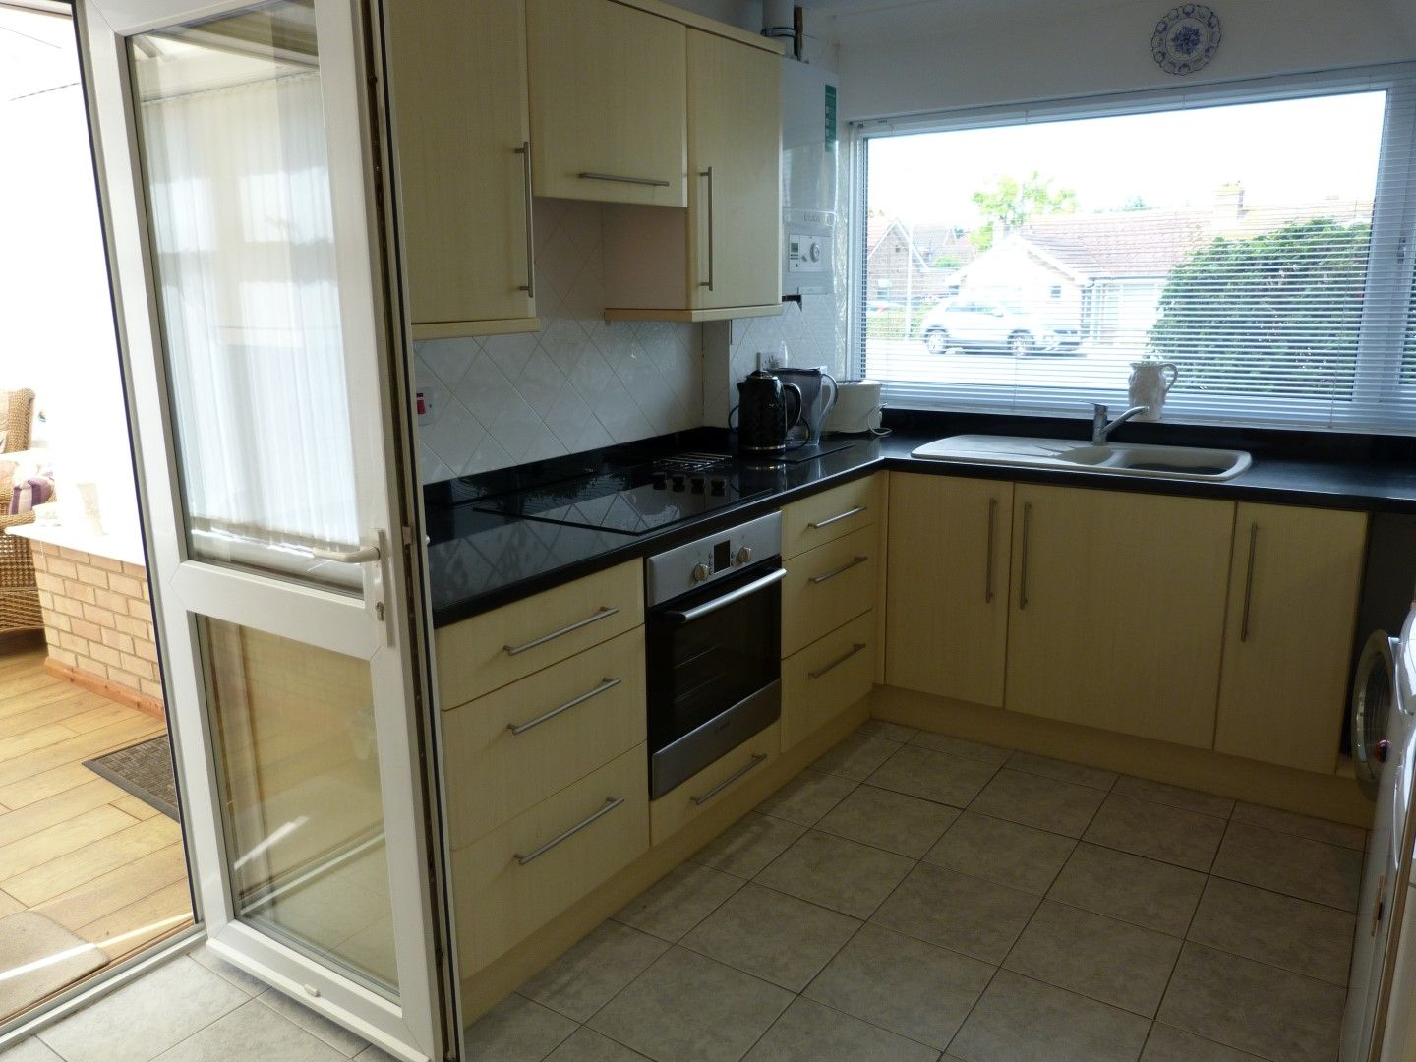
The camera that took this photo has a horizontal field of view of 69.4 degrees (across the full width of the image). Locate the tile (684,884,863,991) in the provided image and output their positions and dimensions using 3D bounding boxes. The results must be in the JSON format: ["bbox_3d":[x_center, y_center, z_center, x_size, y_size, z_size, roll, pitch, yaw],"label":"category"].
[{"bbox_3d":[0.150,0.929,2.350,0.313,0.010,0.313,7,15,34],"label":"tile"}]

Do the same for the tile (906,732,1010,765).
[{"bbox_3d":[0.819,0.710,3.315,0.314,0.010,0.135,7,15,34],"label":"tile"}]

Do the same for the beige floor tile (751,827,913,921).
[{"bbox_3d":[0.329,0.869,2.604,0.313,0.010,0.313,7,15,34],"label":"beige floor tile"}]

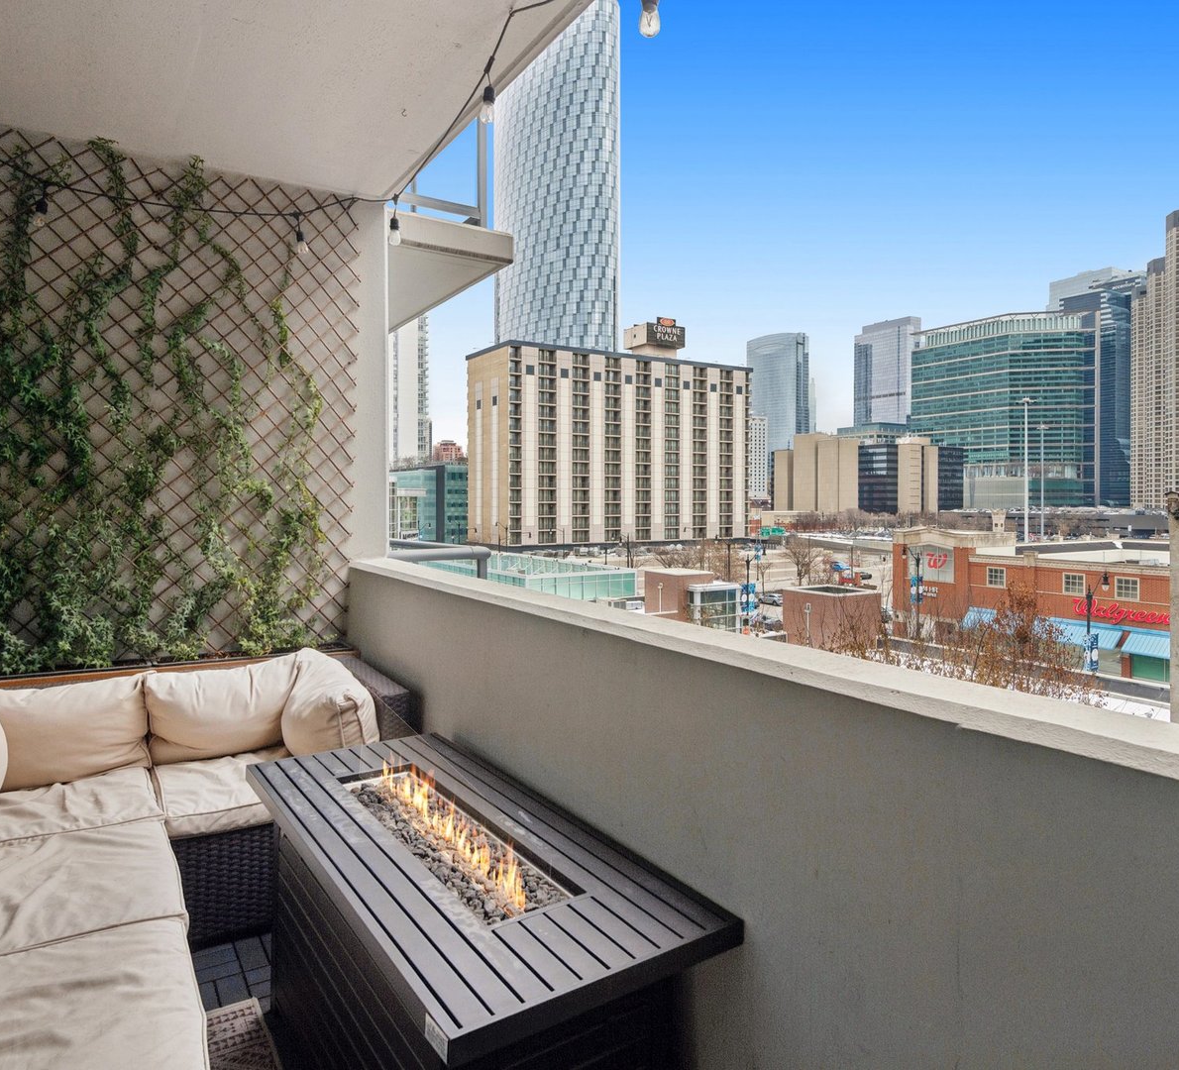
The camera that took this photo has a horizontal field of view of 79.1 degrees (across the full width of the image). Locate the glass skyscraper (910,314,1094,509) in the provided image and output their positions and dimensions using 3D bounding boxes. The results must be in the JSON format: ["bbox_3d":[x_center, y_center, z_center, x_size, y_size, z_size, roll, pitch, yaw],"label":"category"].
[{"bbox_3d":[281.000,-76.000,486.000,66.000,136.000,102.000,-1,2,-38],"label":"glass skyscraper"}]

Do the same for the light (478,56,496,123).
[{"bbox_3d":[-0.321,-1.405,2.250,0.052,0.205,0.052,0,1,0],"label":"light"}]

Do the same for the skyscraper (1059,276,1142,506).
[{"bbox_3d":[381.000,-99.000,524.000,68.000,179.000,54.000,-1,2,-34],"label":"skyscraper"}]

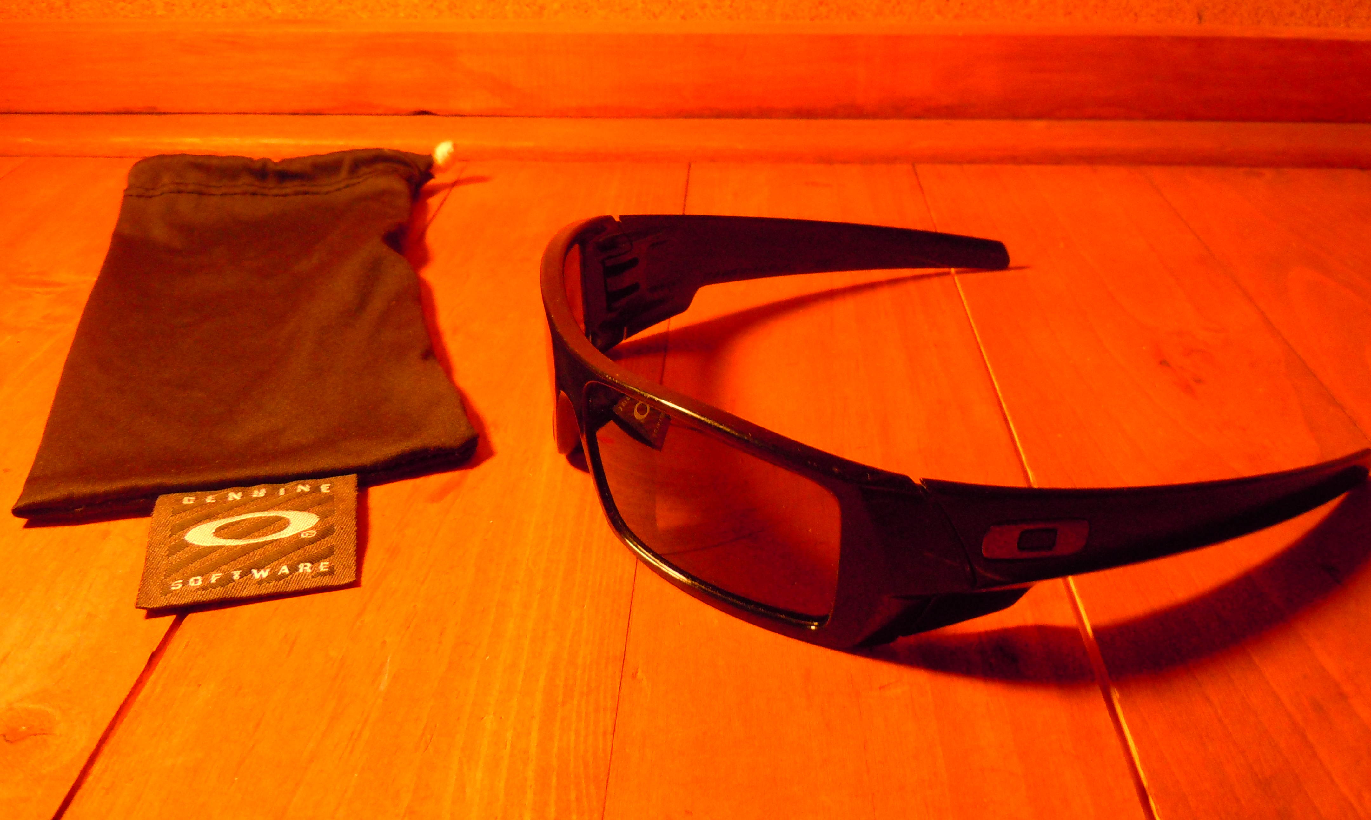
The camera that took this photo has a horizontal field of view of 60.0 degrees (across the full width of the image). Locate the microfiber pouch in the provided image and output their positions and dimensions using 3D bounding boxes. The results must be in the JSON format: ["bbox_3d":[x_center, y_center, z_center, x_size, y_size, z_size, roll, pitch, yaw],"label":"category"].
[{"bbox_3d":[-0.116,-0.038,0.330,0.096,0.014,0.202,-8,31,-13],"label":"microfiber pouch"}]

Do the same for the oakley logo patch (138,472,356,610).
[{"bbox_3d":[-0.083,0.024,0.229,0.038,0.004,0.038,-6,31,-10],"label":"oakley logo patch"}]

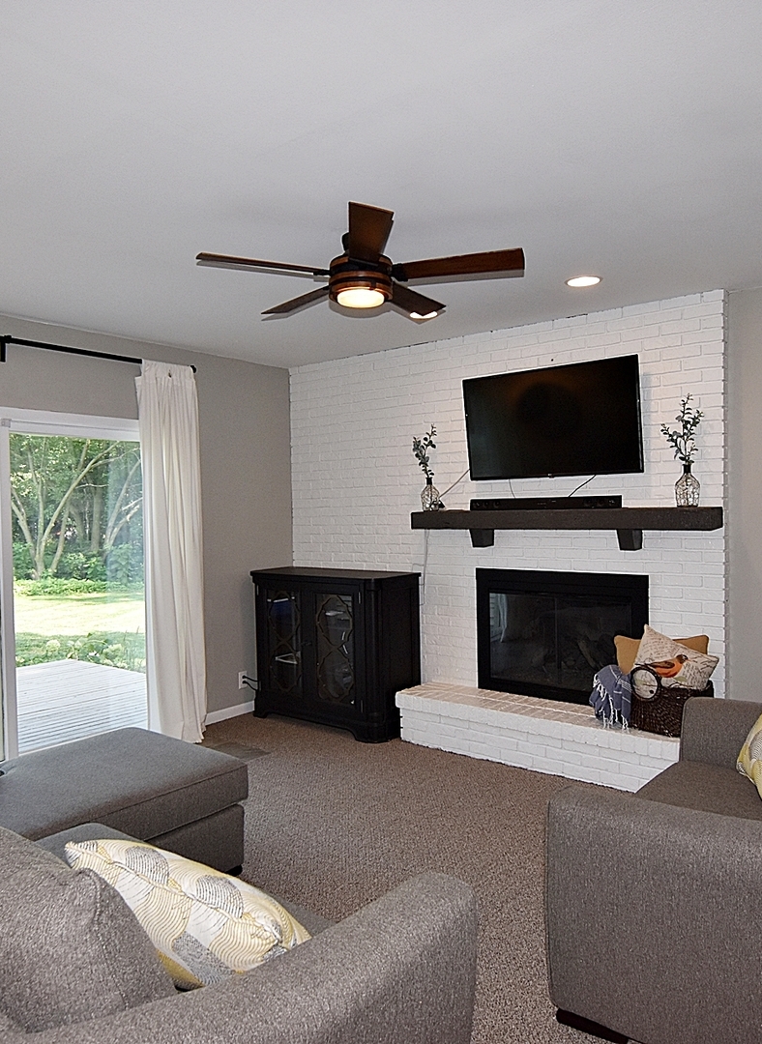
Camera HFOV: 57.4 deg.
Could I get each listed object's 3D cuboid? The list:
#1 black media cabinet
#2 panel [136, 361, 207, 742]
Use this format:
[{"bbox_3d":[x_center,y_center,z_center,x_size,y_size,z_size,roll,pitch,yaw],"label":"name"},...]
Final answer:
[{"bbox_3d":[-0.315,0.845,4.652,1.140,1.010,0.390,0,1,36],"label":"black media cabinet"},{"bbox_3d":[-1.313,0.190,4.379,0.150,2.340,0.460,0,1,42],"label":"panel"}]

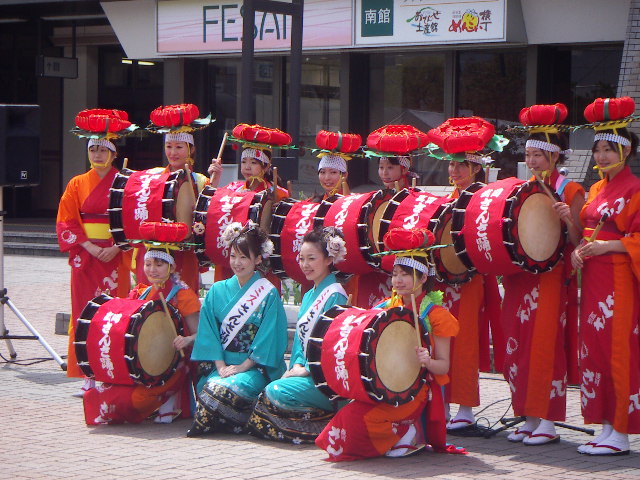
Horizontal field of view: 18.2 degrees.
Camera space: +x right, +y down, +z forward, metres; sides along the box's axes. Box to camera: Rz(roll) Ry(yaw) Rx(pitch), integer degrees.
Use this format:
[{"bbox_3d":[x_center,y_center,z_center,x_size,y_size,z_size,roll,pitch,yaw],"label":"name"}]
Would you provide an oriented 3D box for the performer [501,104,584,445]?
[{"bbox_3d":[1.150,0.167,10.318,0.480,1.732,0.400,3,3,44],"label":"performer"}]

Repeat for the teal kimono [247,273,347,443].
[{"bbox_3d":[-0.097,0.614,10.430,0.660,0.860,0.500,-2,3,-42],"label":"teal kimono"}]

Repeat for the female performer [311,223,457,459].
[{"bbox_3d":[0.323,0.490,9.699,0.550,1.112,0.680,3,3,41],"label":"female performer"}]

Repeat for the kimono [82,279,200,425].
[{"bbox_3d":[-0.988,0.628,11.050,0.560,0.780,0.580,2,3,36],"label":"kimono"}]

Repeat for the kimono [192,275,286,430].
[{"bbox_3d":[-0.433,0.582,10.604,0.500,0.841,0.580,2,2,28],"label":"kimono"}]

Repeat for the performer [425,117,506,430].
[{"bbox_3d":[0.785,0.166,10.919,0.480,1.681,0.400,3,3,43],"label":"performer"}]

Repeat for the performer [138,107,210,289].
[{"bbox_3d":[-0.876,0.082,12.100,0.500,1.780,0.420,1,2,22],"label":"performer"}]

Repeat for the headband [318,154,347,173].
[{"bbox_3d":[0.073,-0.448,11.700,0.170,0.095,0.190,1,2,18],"label":"headband"}]

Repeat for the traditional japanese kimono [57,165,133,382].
[{"bbox_3d":[-1.376,0.201,12.350,0.490,1.300,0.360,1,2,23],"label":"traditional japanese kimono"}]

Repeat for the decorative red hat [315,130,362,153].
[{"bbox_3d":[0.107,-0.572,11.600,0.270,0.110,0.270,7,2,0],"label":"decorative red hat"}]

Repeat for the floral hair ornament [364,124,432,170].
[{"bbox_3d":[0.441,-0.556,11.500,0.370,0.190,0.350,-4,9,1],"label":"floral hair ornament"}]

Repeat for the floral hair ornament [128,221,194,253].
[{"bbox_3d":[-0.881,-0.019,11.100,0.360,0.170,0.350,0,2,0],"label":"floral hair ornament"}]

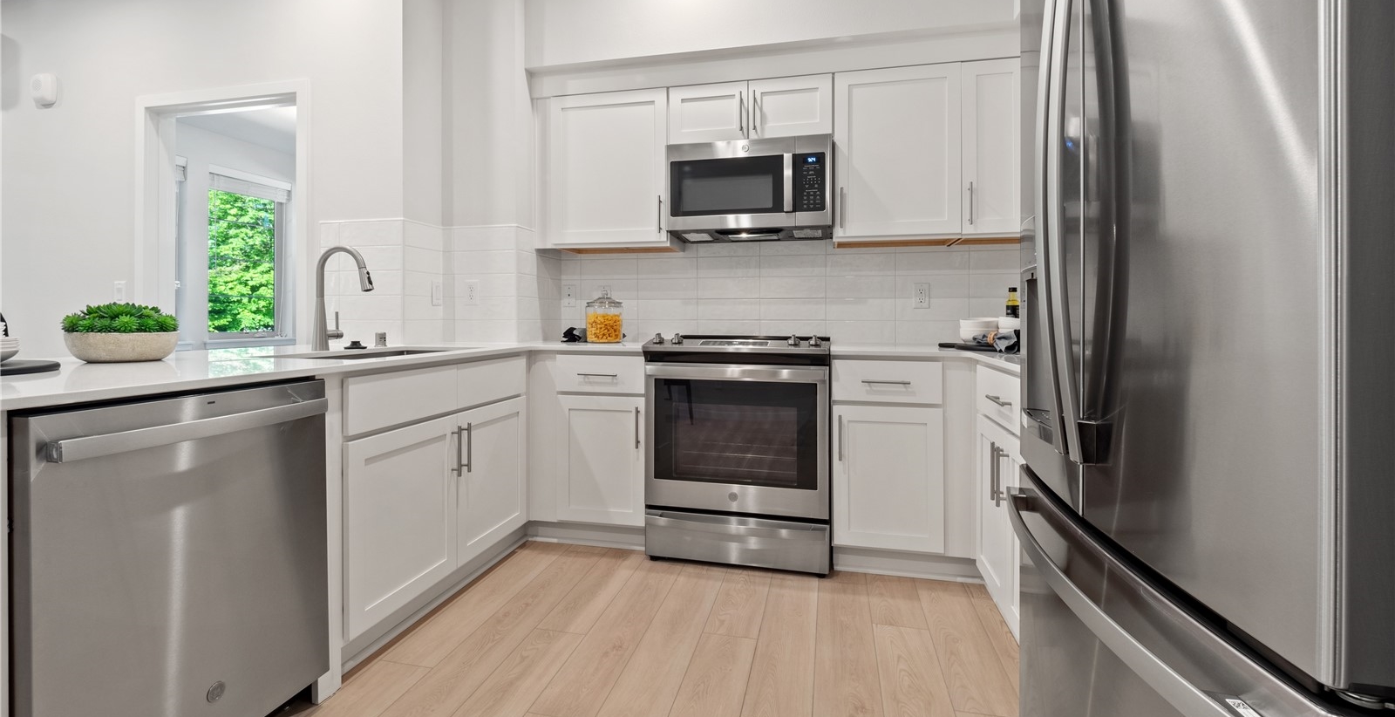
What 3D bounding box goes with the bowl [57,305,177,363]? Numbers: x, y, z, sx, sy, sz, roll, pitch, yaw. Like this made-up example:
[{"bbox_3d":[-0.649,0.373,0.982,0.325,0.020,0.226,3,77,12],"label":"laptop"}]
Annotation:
[{"bbox_3d":[-1.722,-0.075,1.680,0.250,0.170,0.250,1,3,13],"label":"bowl"}]

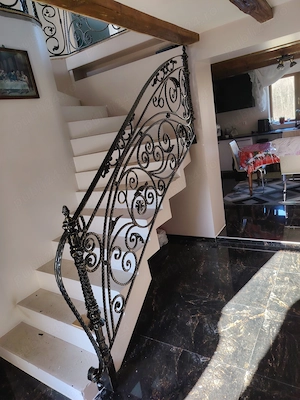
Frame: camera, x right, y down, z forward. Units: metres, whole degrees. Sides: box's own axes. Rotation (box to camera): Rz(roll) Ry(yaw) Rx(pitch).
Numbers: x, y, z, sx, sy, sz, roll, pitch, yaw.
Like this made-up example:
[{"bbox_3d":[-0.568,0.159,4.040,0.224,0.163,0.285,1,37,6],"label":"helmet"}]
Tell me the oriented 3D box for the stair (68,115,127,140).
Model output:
[{"bbox_3d":[-0.649,-0.857,3.290,0.290,0.170,1.050,0,18,32],"label":"stair"}]

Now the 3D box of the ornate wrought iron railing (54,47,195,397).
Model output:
[{"bbox_3d":[0.015,-0.170,2.156,0.150,2.210,2.070,0,17,31],"label":"ornate wrought iron railing"}]

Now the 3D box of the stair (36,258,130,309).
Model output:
[{"bbox_3d":[-0.523,0.656,2.233,0.950,0.170,0.250,1,18,34],"label":"stair"}]

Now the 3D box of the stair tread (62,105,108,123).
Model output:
[{"bbox_3d":[-0.868,-1.024,3.379,0.300,0.170,1.000,-4,16,19],"label":"stair tread"}]

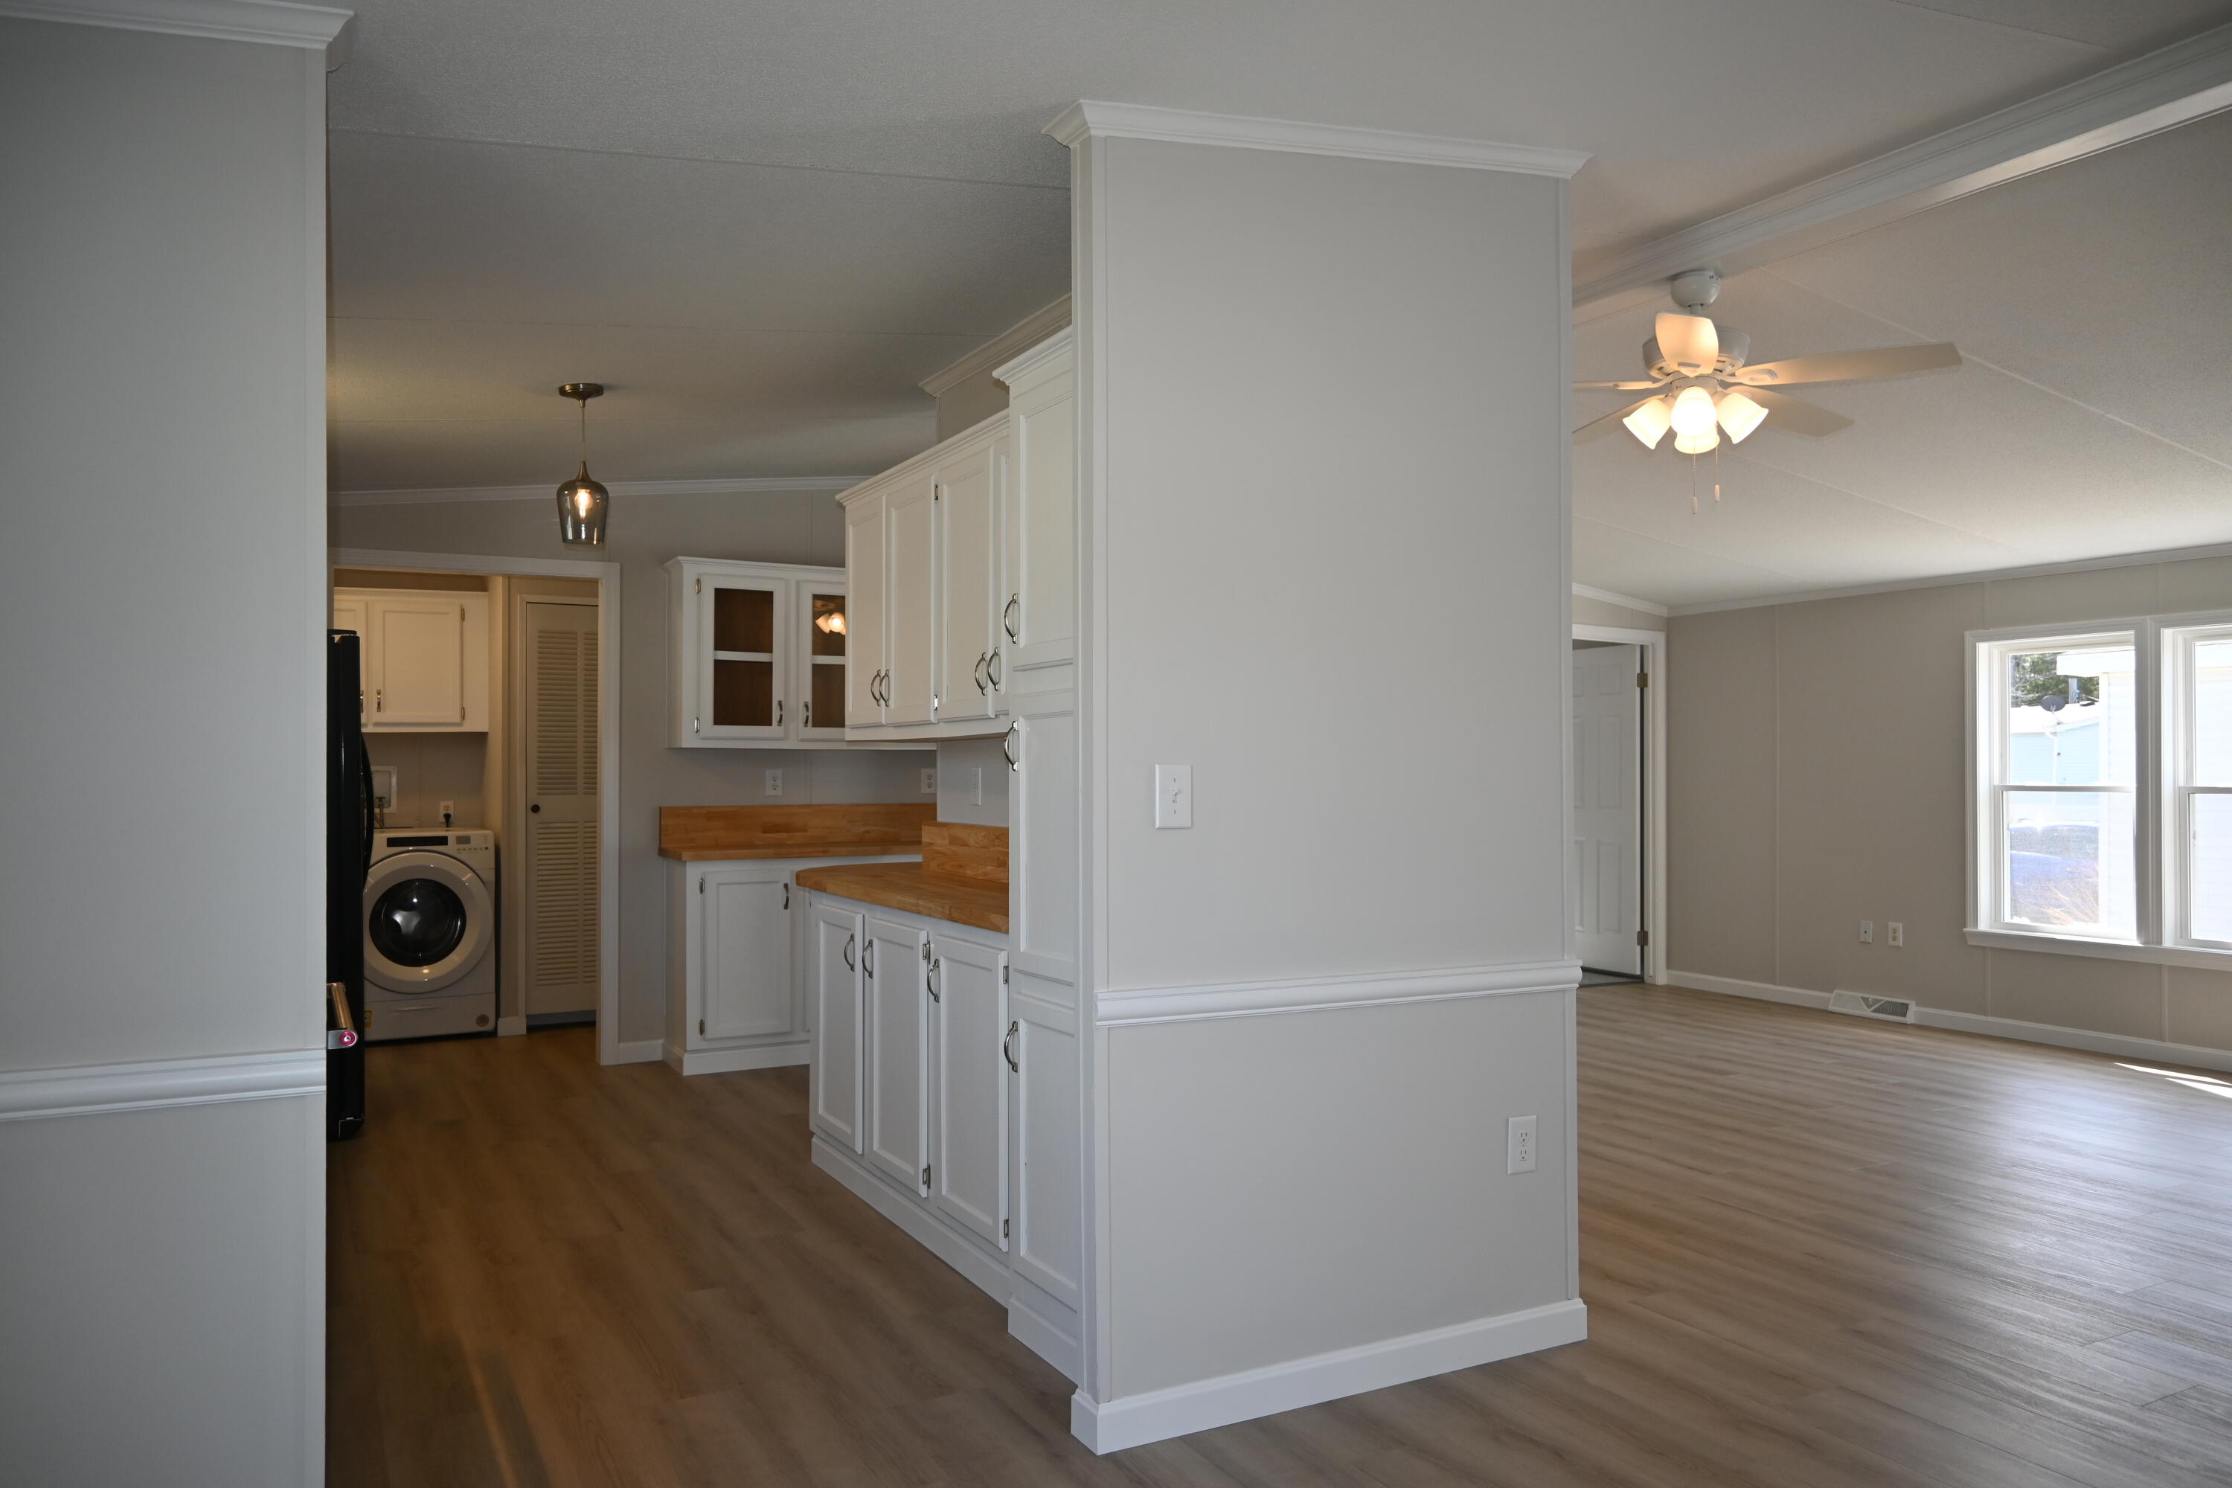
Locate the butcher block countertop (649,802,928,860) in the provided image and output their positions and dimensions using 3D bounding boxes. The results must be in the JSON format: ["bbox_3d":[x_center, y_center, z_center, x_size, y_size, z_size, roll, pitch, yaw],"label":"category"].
[{"bbox_3d":[-1.249,0.385,6.548,1.400,0.224,0.400,1,-1,-29],"label":"butcher block countertop"}]

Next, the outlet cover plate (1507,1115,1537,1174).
[{"bbox_3d":[0.891,0.876,3.247,0.077,0.119,0.009,0,-1,-27],"label":"outlet cover plate"}]

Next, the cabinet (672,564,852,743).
[{"bbox_3d":[-1.435,-0.384,6.637,1.100,0.800,0.325,0,-1,-29],"label":"cabinet"}]

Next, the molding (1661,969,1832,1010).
[{"bbox_3d":[3.499,1.366,8.322,0.014,0.083,1.093,1,-1,-29],"label":"molding"}]

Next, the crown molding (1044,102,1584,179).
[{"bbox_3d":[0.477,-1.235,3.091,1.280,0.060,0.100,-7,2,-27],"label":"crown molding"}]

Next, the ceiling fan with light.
[{"bbox_3d":[1.600,-1.050,4.100,1.280,0.500,1.280,0,-1,-29],"label":"ceiling fan with light"}]

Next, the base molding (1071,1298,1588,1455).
[{"bbox_3d":[0.477,1.256,3.028,1.204,0.083,0.108,1,-1,-28],"label":"base molding"}]

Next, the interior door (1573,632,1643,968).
[{"bbox_3d":[2.948,0.403,9.165,0.035,1.968,0.730,1,-1,-29],"label":"interior door"}]

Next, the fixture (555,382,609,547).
[{"bbox_3d":[-1.622,-0.847,4.536,0.150,0.493,0.150,1,-1,-29],"label":"fixture"}]

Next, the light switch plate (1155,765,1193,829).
[{"bbox_3d":[0.115,0.102,2.858,0.076,0.119,0.012,0,-1,-27],"label":"light switch plate"}]

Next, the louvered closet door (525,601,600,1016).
[{"bbox_3d":[-2.641,0.313,7.390,0.540,2.000,0.040,0,-1,-29],"label":"louvered closet door"}]

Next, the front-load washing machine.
[{"bbox_3d":[-3.495,0.902,7.402,0.670,0.965,0.770,1,-1,-29],"label":"front-load washing machine"}]

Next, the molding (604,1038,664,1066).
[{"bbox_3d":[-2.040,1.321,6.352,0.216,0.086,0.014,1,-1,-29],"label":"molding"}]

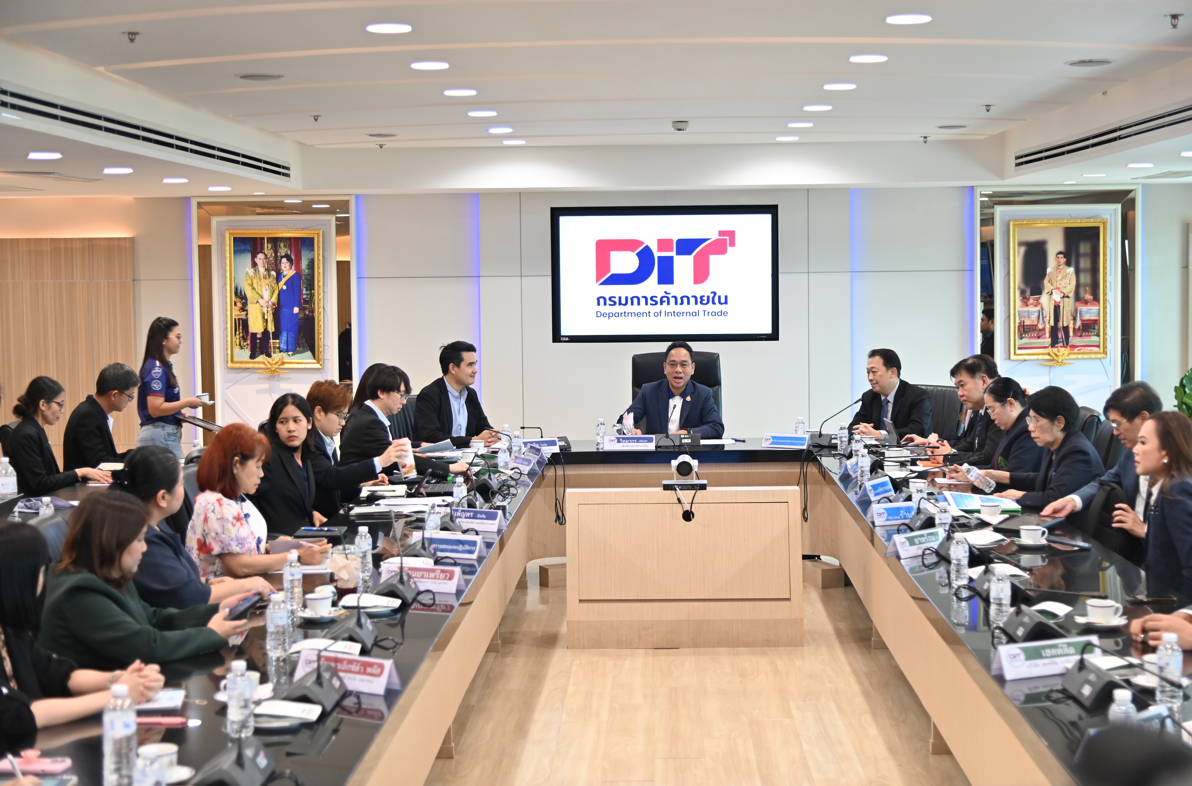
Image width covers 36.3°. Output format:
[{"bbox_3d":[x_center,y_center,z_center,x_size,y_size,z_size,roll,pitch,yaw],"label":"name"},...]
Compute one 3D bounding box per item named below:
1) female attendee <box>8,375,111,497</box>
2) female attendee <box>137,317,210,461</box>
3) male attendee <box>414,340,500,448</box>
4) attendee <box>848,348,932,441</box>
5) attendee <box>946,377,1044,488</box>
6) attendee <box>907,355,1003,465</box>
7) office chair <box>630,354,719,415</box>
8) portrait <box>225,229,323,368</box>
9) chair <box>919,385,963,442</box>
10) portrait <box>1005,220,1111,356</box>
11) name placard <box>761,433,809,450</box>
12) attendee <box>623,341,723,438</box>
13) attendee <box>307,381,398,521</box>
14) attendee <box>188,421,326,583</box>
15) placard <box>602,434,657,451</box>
[{"bbox_3d":[-2.577,0.541,9.251,0.700,1.260,0.500,-1,4,0],"label":"female attendee"},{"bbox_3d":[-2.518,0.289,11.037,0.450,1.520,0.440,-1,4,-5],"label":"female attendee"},{"bbox_3d":[-0.780,0.368,10.933,0.740,1.340,0.550,3,5,42],"label":"male attendee"},{"bbox_3d":[1.683,0.389,10.680,0.560,1.280,0.740,3,5,44],"label":"attendee"},{"bbox_3d":[1.837,0.548,8.337,0.630,1.238,0.470,-1,4,-10],"label":"attendee"},{"bbox_3d":[1.803,0.474,9.198,0.730,1.310,0.560,-2,4,-16],"label":"attendee"},{"bbox_3d":[0.474,0.381,11.003,0.660,1.243,0.720,0,4,7],"label":"office chair"},{"bbox_3d":[-2.095,-0.612,11.850,0.620,0.890,0.055,-1,4,2],"label":"portrait"},{"bbox_3d":[1.808,0.492,10.532,0.660,1.054,0.630,-4,5,-40],"label":"chair"},{"bbox_3d":[3.059,-0.685,12.034,0.660,0.935,0.050,0,4,2],"label":"portrait"},{"bbox_3d":[1.060,0.262,10.133,0.280,0.084,0.080,1,4,25],"label":"name placard"},{"bbox_3d":[0.481,0.359,10.940,0.600,1.330,0.780,0,4,4],"label":"attendee"},{"bbox_3d":[-1.046,0.573,8.399,0.720,1.280,0.520,0,4,14],"label":"attendee"},{"bbox_3d":[-1.071,0.722,6.179,0.620,1.251,0.460,0,4,14],"label":"attendee"},{"bbox_3d":[0.190,0.271,10.158,0.280,0.084,0.080,-1,4,2],"label":"placard"}]

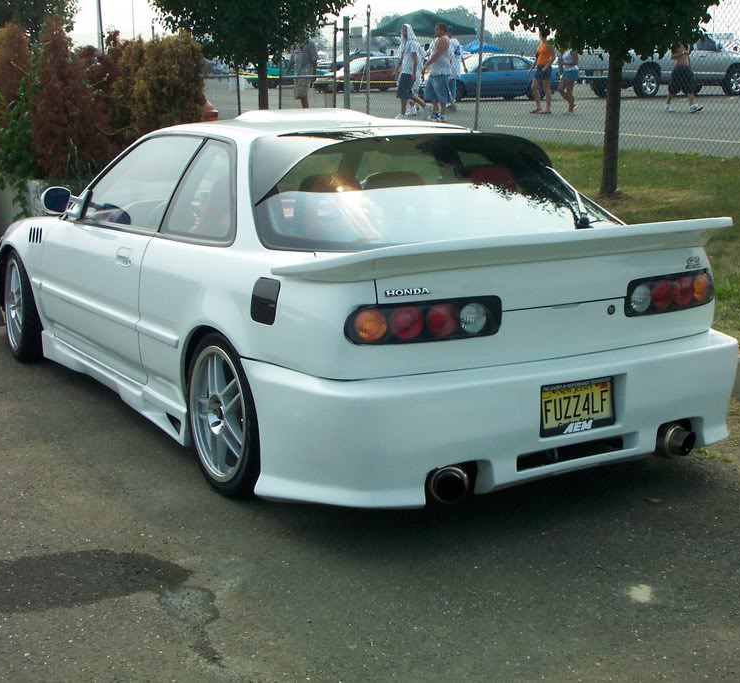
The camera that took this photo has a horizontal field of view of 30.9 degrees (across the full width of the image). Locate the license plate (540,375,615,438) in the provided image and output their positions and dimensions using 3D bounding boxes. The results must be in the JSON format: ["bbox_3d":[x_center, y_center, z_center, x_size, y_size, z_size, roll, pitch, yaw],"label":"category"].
[{"bbox_3d":[0.667,0.206,4.288,0.309,0.159,0.020,-7,14,-30],"label":"license plate"}]

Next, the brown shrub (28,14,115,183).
[{"bbox_3d":[-2.632,-2.141,11.829,0.746,1.411,0.726,-2,12,-5],"label":"brown shrub"}]

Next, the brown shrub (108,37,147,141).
[{"bbox_3d":[-2.335,-2.302,12.823,0.477,1.242,0.497,-2,12,-5],"label":"brown shrub"}]

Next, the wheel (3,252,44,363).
[{"bbox_3d":[-1.727,-0.195,6.871,0.214,0.601,0.601,-6,13,-26],"label":"wheel"}]

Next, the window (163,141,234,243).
[{"bbox_3d":[-0.564,-0.543,4.859,0.060,0.388,0.646,22,-2,-32],"label":"window"}]

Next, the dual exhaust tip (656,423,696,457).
[{"bbox_3d":[1.048,0.334,4.585,0.119,0.119,0.139,-7,14,-30],"label":"dual exhaust tip"}]

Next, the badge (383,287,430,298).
[{"bbox_3d":[0.113,-0.147,4.029,0.164,0.027,0.012,-5,13,-22],"label":"badge"}]

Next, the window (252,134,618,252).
[{"bbox_3d":[0.262,-0.494,4.817,1.352,0.179,0.914,-7,33,-30],"label":"window"}]

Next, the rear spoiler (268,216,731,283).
[{"bbox_3d":[0.517,-0.324,4.411,1.610,0.144,0.467,-7,14,-30],"label":"rear spoiler"}]

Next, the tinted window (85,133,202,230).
[{"bbox_3d":[-0.971,-0.653,5.534,0.070,0.437,0.974,19,0,-32],"label":"tinted window"}]

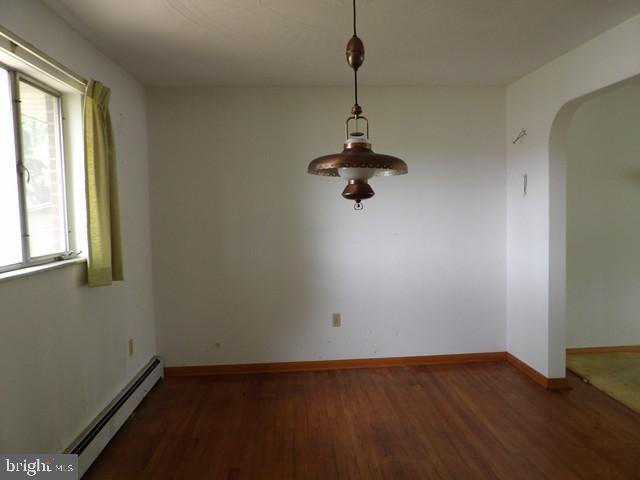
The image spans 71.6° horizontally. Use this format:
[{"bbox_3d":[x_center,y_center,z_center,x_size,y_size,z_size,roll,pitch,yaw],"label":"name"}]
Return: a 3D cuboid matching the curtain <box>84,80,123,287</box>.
[{"bbox_3d":[-1.280,-0.330,2.625,0.110,1.185,0.265,-2,4,-4],"label":"curtain"}]

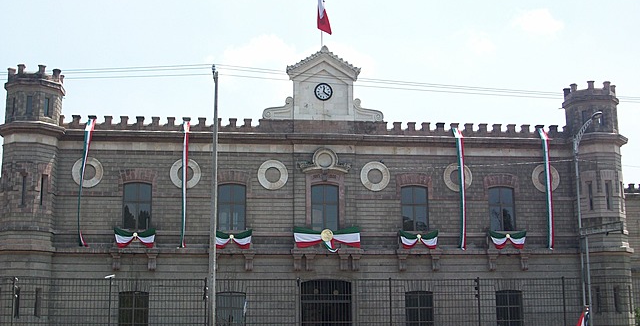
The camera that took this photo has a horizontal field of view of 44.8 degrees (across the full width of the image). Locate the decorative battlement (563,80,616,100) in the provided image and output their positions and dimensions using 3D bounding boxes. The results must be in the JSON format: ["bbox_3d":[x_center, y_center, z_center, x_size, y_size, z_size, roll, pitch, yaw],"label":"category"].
[{"bbox_3d":[15.756,-3.883,45.219,3.054,0.875,3.054,1,-11,-7],"label":"decorative battlement"}]

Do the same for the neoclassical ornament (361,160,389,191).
[{"bbox_3d":[2.634,0.661,36.682,1.463,1.433,0.200,1,-10,-7],"label":"neoclassical ornament"}]

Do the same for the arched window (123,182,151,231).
[{"bbox_3d":[-10.378,2.577,44.096,1.577,2.994,0.350,1,-11,-7],"label":"arched window"}]

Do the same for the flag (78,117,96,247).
[{"bbox_3d":[-12.124,1.016,40.595,0.959,6.833,0.600,1,-11,-7],"label":"flag"}]

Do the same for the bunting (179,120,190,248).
[{"bbox_3d":[-7.623,1.120,43.847,0.420,7.276,0.300,1,-10,-7],"label":"bunting"}]

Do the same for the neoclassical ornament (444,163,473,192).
[{"bbox_3d":[7.699,0.837,43.347,1.649,1.611,0.200,1,-11,-7],"label":"neoclassical ornament"}]

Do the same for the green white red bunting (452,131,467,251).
[{"bbox_3d":[8.301,1.498,46.280,0.552,7.299,0.450,1,-11,-7],"label":"green white red bunting"}]

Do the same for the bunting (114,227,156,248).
[{"bbox_3d":[-9.528,3.873,40.122,2.095,1.056,0.250,1,-11,-7],"label":"bunting"}]

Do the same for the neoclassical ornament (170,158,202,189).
[{"bbox_3d":[-7.305,0.631,42.528,1.660,1.630,0.200,1,-10,-7],"label":"neoclassical ornament"}]

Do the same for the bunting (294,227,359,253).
[{"bbox_3d":[0.422,4.286,43.670,3.741,1.544,0.300,1,-10,-7],"label":"bunting"}]

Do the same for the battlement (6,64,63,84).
[{"bbox_3d":[-16.357,-4.638,44.605,3.217,1.096,3.217,1,-11,-7],"label":"battlement"}]

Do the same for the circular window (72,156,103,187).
[{"bbox_3d":[-12.349,0.522,41.350,1.630,1.630,0.200,1,-11,-7],"label":"circular window"}]

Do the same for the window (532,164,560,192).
[{"bbox_3d":[12.949,0.876,44.451,1.630,1.630,0.200,1,-11,-7],"label":"window"}]

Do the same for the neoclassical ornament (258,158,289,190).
[{"bbox_3d":[-2.559,0.647,42.552,1.630,1.630,0.200,1,-11,-7],"label":"neoclassical ornament"}]

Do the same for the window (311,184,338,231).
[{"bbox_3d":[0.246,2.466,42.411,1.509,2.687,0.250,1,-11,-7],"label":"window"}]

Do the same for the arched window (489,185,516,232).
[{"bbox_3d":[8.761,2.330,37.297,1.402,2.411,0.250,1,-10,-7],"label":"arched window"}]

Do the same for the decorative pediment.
[{"bbox_3d":[0.118,-4.527,44.672,6.756,3.964,1.200,1,-10,-7],"label":"decorative pediment"}]

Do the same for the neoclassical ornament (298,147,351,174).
[{"bbox_3d":[0.224,-0.082,42.435,2.848,1.357,0.450,1,-11,-7],"label":"neoclassical ornament"}]

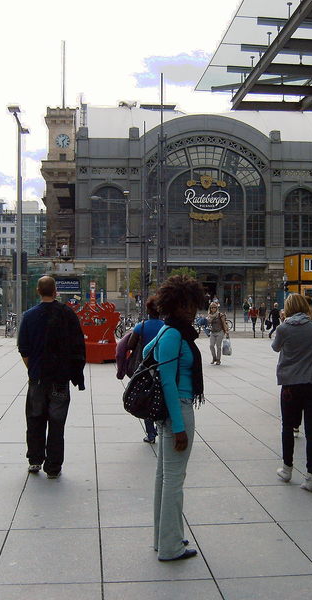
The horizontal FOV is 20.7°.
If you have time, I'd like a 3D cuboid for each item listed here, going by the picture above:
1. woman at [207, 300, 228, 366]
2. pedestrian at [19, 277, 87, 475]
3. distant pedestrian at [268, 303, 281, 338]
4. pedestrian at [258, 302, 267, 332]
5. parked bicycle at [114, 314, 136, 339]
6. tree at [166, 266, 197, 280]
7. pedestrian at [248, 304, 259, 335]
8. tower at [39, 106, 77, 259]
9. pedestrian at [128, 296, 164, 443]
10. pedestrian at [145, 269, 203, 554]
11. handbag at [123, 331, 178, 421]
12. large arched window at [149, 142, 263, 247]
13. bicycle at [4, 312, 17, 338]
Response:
[{"bbox_3d":[1.641,0.900,23.000,0.580,1.670,0.420,0,0,-3],"label":"woman"},{"bbox_3d":[-0.944,0.719,7.800,0.600,1.800,0.400,0,0,-2],"label":"pedestrian"},{"bbox_3d":[5.780,1.006,41.600,0.520,1.740,0.500,0,0,20],"label":"distant pedestrian"},{"bbox_3d":[5.854,0.962,47.000,0.500,1.660,0.380,0,0,0],"label":"pedestrian"},{"bbox_3d":[-1.363,1.206,38.200,0.550,1.060,1.700,-1,0,34],"label":"parked bicycle"},{"bbox_3d":[2.058,-1.130,69.000,2.800,3.400,2.800,0,0,-7],"label":"tree"},{"bbox_3d":[5.587,1.097,49.000,0.500,1.670,0.420,0,0,0],"label":"pedestrian"},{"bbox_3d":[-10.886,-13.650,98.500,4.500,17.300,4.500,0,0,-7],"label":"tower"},{"bbox_3d":[-0.075,0.781,9.900,0.520,1.660,0.420,0,0,-6],"label":"pedestrian"},{"bbox_3d":[0.123,0.723,5.400,0.400,1.740,0.500,0,0,-22],"label":"pedestrian"},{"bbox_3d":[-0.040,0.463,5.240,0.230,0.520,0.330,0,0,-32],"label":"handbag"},{"bbox_3d":[6.083,-12.587,103.000,14.400,12.900,0.800,0,0,-5],"label":"large arched window"},{"bbox_3d":[-6.758,1.263,39.800,0.580,1.100,1.720,0,0,3],"label":"bicycle"}]

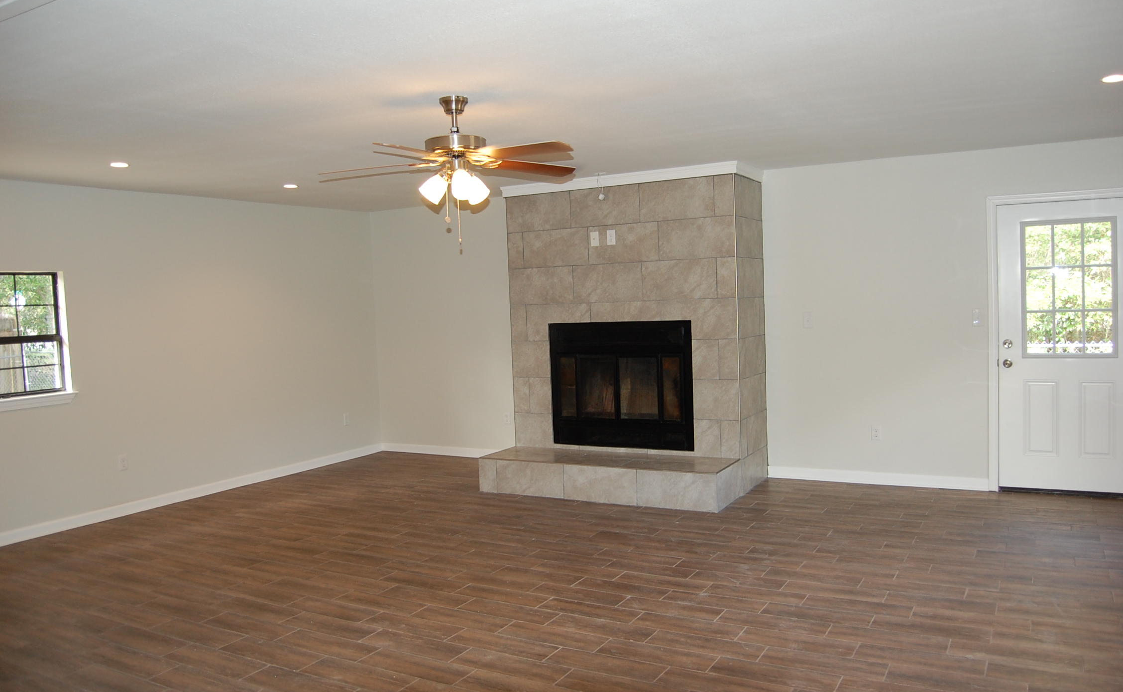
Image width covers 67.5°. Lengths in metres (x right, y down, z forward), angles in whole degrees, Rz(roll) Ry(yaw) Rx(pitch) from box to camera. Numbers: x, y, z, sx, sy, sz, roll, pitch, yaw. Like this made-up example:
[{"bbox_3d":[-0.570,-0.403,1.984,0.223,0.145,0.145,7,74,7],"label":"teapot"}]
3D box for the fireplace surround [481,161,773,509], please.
[{"bbox_3d":[0.478,-0.066,6.674,1.952,2.364,1.237,0,4,29],"label":"fireplace surround"}]

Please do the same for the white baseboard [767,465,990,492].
[{"bbox_3d":[2.378,1.017,6.390,1.629,0.092,0.018,0,4,29],"label":"white baseboard"}]

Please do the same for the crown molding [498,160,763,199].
[{"bbox_3d":[0.548,-1.306,6.812,2.042,0.090,0.761,0,4,29],"label":"crown molding"}]

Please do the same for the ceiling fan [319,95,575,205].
[{"bbox_3d":[-0.488,-0.893,3.896,1.310,0.520,1.310,0,4,29],"label":"ceiling fan"}]

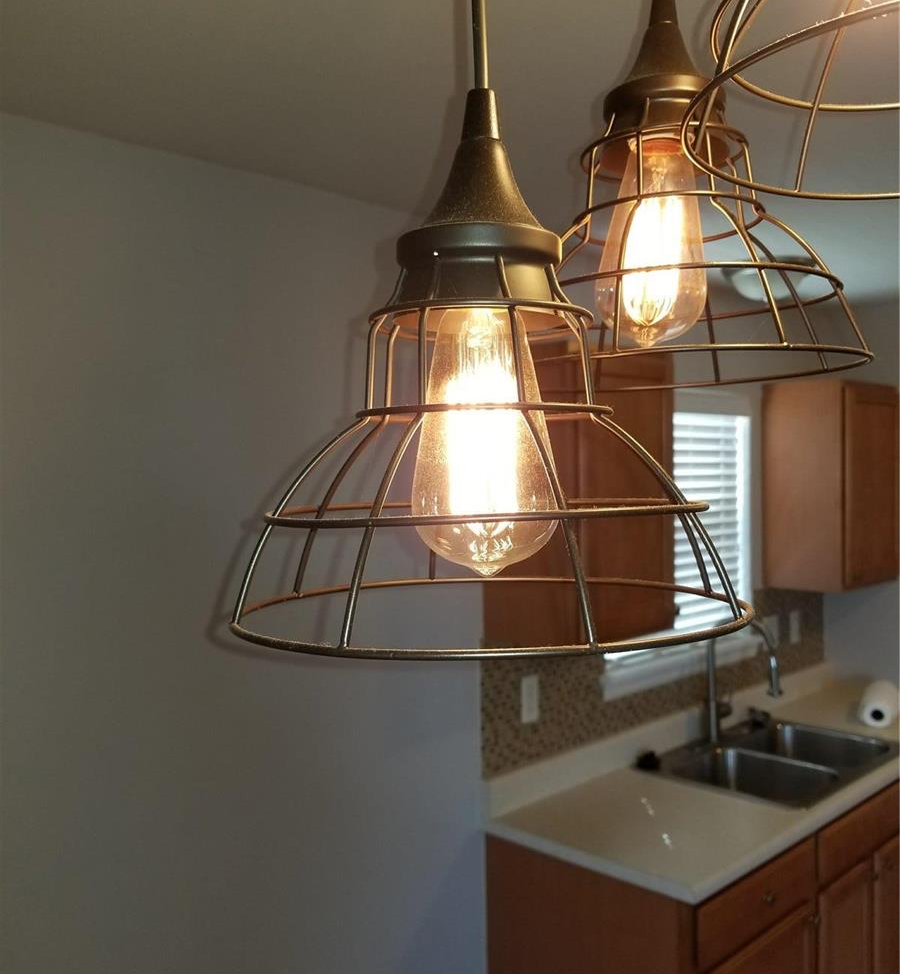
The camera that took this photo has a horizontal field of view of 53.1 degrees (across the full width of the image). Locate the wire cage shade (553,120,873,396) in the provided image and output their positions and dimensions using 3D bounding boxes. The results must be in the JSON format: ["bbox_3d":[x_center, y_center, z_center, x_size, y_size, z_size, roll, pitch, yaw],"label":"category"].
[{"bbox_3d":[0.125,-0.131,0.526,0.227,0.133,0.227,-1,2,0],"label":"wire cage shade"}]

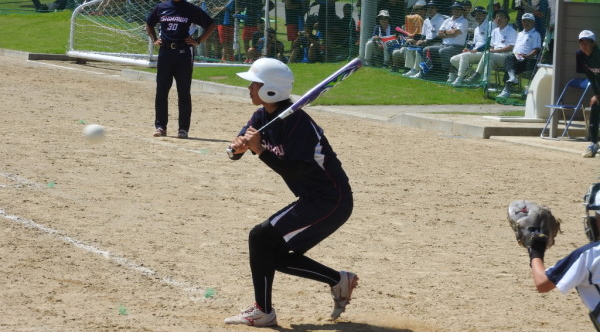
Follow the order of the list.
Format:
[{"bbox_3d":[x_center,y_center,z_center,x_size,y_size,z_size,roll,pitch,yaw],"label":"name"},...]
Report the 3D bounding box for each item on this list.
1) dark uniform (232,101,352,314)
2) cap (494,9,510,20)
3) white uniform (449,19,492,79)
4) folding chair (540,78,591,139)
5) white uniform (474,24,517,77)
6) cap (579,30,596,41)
[{"bbox_3d":[-0.039,0.217,13.600,0.550,1.080,0.460,0,5,-25],"label":"dark uniform"},{"bbox_3d":[3.271,-2.447,42.000,0.240,0.140,0.180,-1,5,-40],"label":"cap"},{"bbox_3d":[2.787,-1.904,42.500,0.640,0.950,0.460,0,5,-26],"label":"white uniform"},{"bbox_3d":[3.247,-0.703,31.800,0.460,0.730,0.460,0,5,-25],"label":"folding chair"},{"bbox_3d":[3.174,-1.882,42.000,0.640,0.860,0.480,0,5,-26],"label":"white uniform"},{"bbox_3d":[3.096,-1.405,28.000,0.170,0.130,0.220,5,5,30],"label":"cap"}]

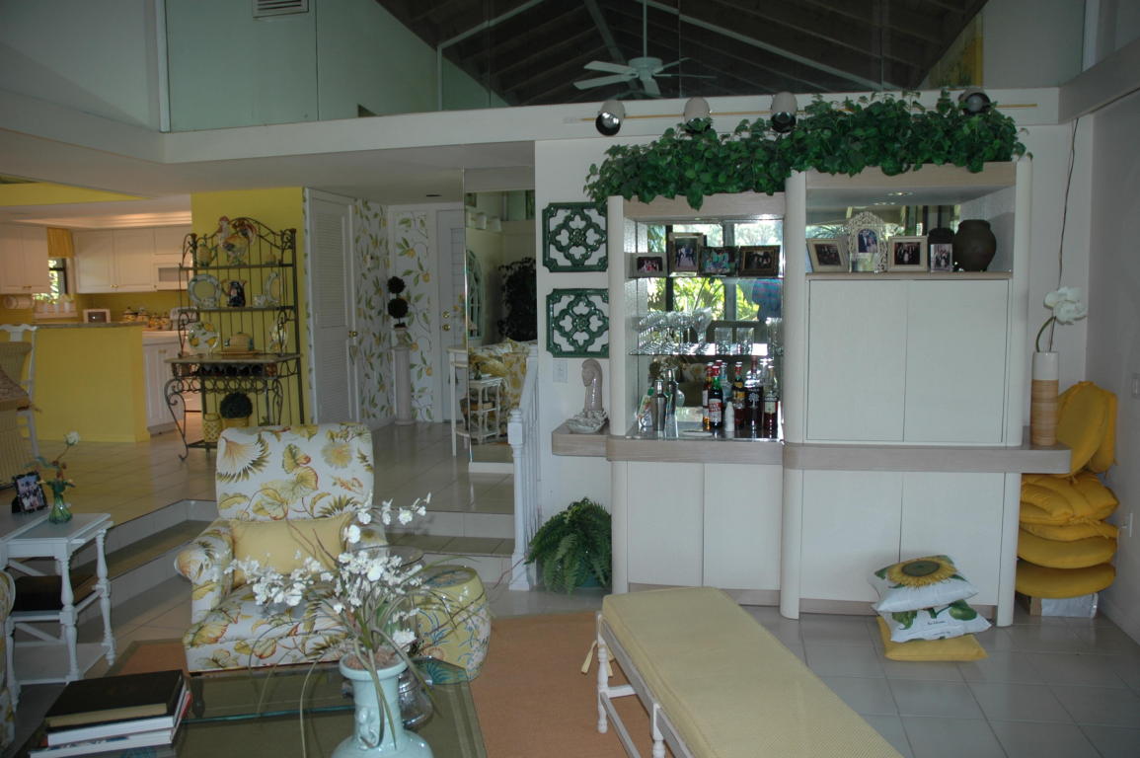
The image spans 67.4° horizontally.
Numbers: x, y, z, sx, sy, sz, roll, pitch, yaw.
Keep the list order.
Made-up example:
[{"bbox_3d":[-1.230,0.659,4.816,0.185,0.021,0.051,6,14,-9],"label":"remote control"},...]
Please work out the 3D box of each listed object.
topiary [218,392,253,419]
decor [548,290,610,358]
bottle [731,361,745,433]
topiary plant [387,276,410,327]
[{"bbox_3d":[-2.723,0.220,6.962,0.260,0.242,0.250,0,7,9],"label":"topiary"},{"bbox_3d":[0.066,-0.314,4.792,0.395,0.389,0.040,0,7,11],"label":"decor"},{"bbox_3d":[0.868,0.092,4.381,0.073,0.361,0.073,0,7,11],"label":"bottle"},{"bbox_3d":[-1.608,-0.721,8.009,0.200,0.470,0.200,0,7,9],"label":"topiary plant"}]

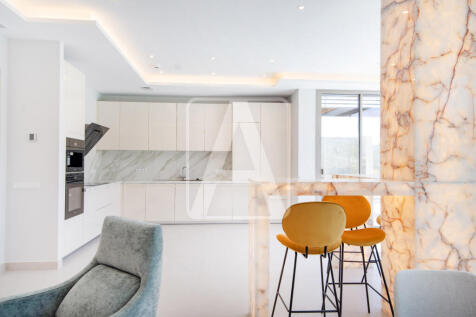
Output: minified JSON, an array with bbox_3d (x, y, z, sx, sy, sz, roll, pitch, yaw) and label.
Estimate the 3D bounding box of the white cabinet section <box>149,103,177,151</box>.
[{"bbox_3d":[-1.633,-0.674,7.018,0.600,1.044,0.370,0,-1,-5],"label":"white cabinet section"}]

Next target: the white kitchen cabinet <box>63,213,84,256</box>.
[{"bbox_3d":[-2.516,1.031,4.300,0.592,0.484,0.602,0,-1,-5],"label":"white kitchen cabinet"}]

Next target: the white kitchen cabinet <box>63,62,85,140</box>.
[{"bbox_3d":[-2.510,-0.746,4.335,0.592,0.959,0.602,0,-1,-5],"label":"white kitchen cabinet"}]

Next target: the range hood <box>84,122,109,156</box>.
[{"bbox_3d":[-2.680,-0.326,5.674,0.480,0.530,0.900,0,-1,-5],"label":"range hood"}]

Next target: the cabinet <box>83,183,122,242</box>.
[{"bbox_3d":[-2.620,0.890,5.547,0.592,0.825,1.896,0,-1,-5],"label":"cabinet"}]

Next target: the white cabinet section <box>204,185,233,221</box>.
[{"bbox_3d":[-0.418,0.923,6.897,0.604,0.786,0.600,0,0,-3],"label":"white cabinet section"}]

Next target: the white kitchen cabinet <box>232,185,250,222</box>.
[{"bbox_3d":[0.178,0.925,6.931,0.591,0.784,0.600,0,0,-3],"label":"white kitchen cabinet"}]

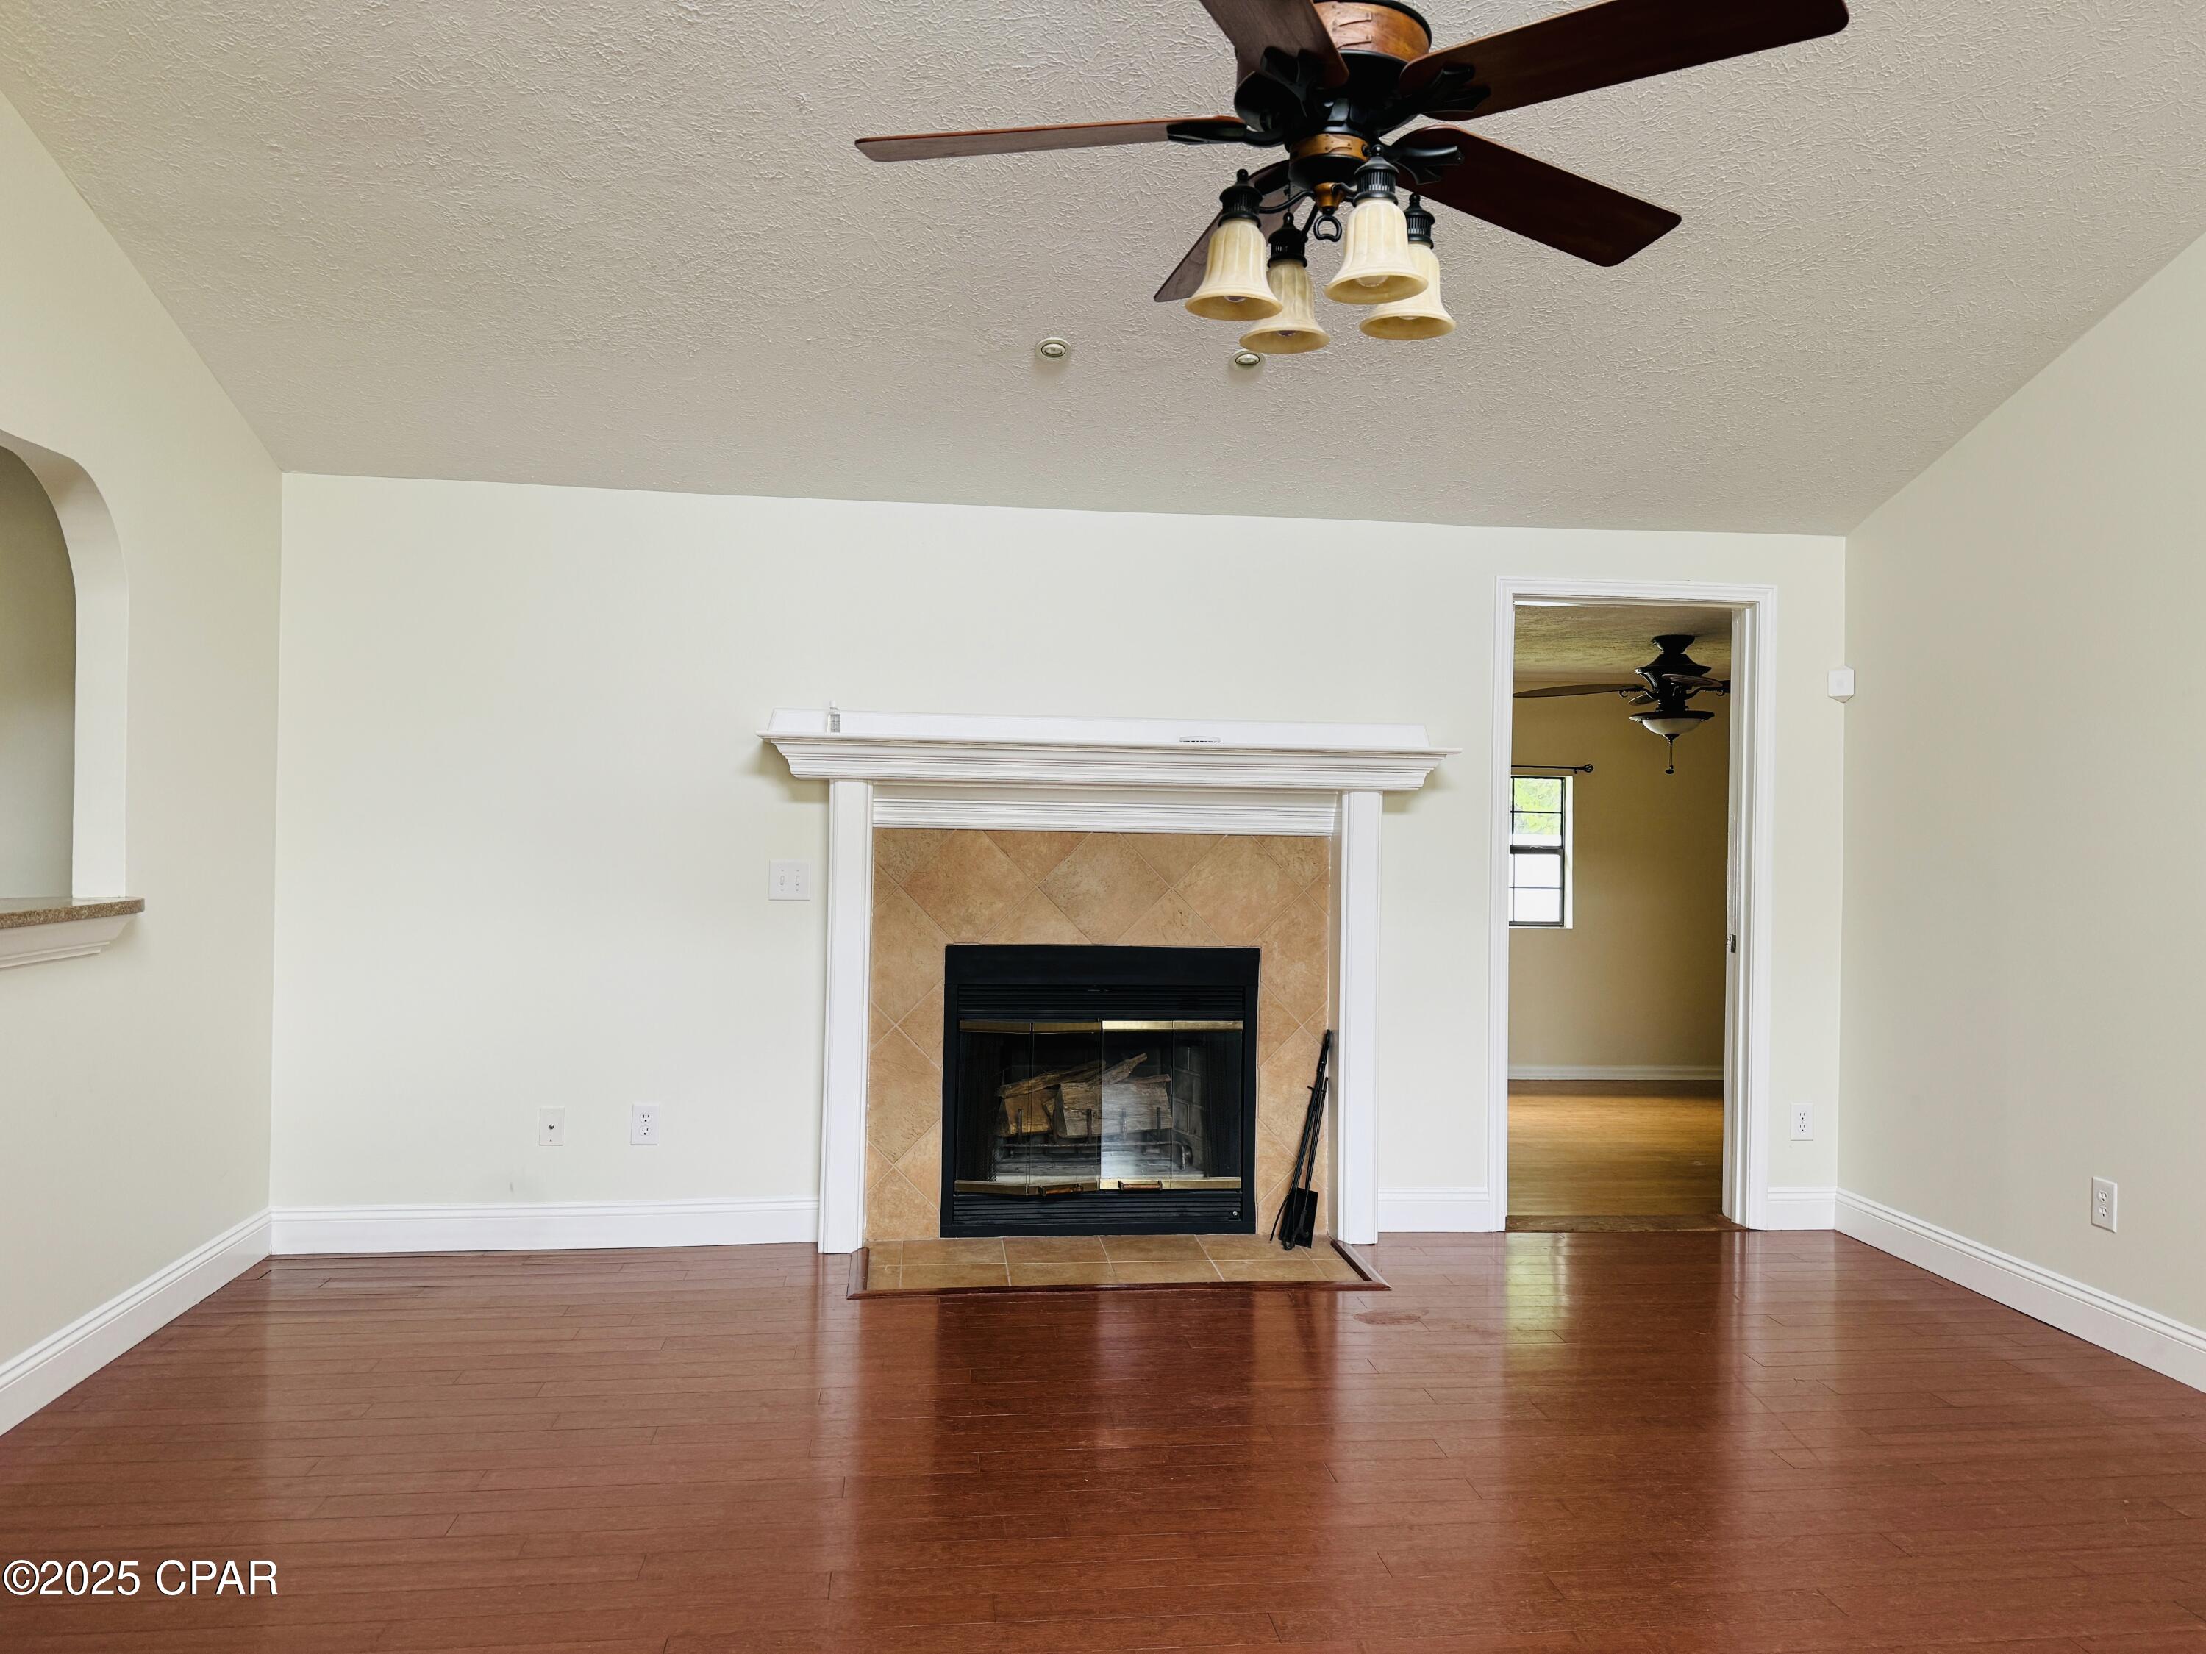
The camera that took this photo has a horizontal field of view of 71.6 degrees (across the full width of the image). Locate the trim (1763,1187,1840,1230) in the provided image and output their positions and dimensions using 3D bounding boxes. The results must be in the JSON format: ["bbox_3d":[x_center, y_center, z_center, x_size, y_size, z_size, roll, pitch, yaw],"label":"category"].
[{"bbox_3d":[2.326,1.270,5.099,0.251,0.132,0.020,1,0,-7],"label":"trim"}]

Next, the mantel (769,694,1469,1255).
[{"bbox_3d":[0.020,0.477,4.676,2.100,1.643,0.300,1,0,-7],"label":"mantel"}]

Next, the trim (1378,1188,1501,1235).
[{"bbox_3d":[1.066,1.250,4.948,0.410,0.132,0.020,1,0,-7],"label":"trim"}]

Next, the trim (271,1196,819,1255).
[{"bbox_3d":[-1.661,1.208,4.620,1.604,0.132,0.020,1,0,-7],"label":"trim"}]

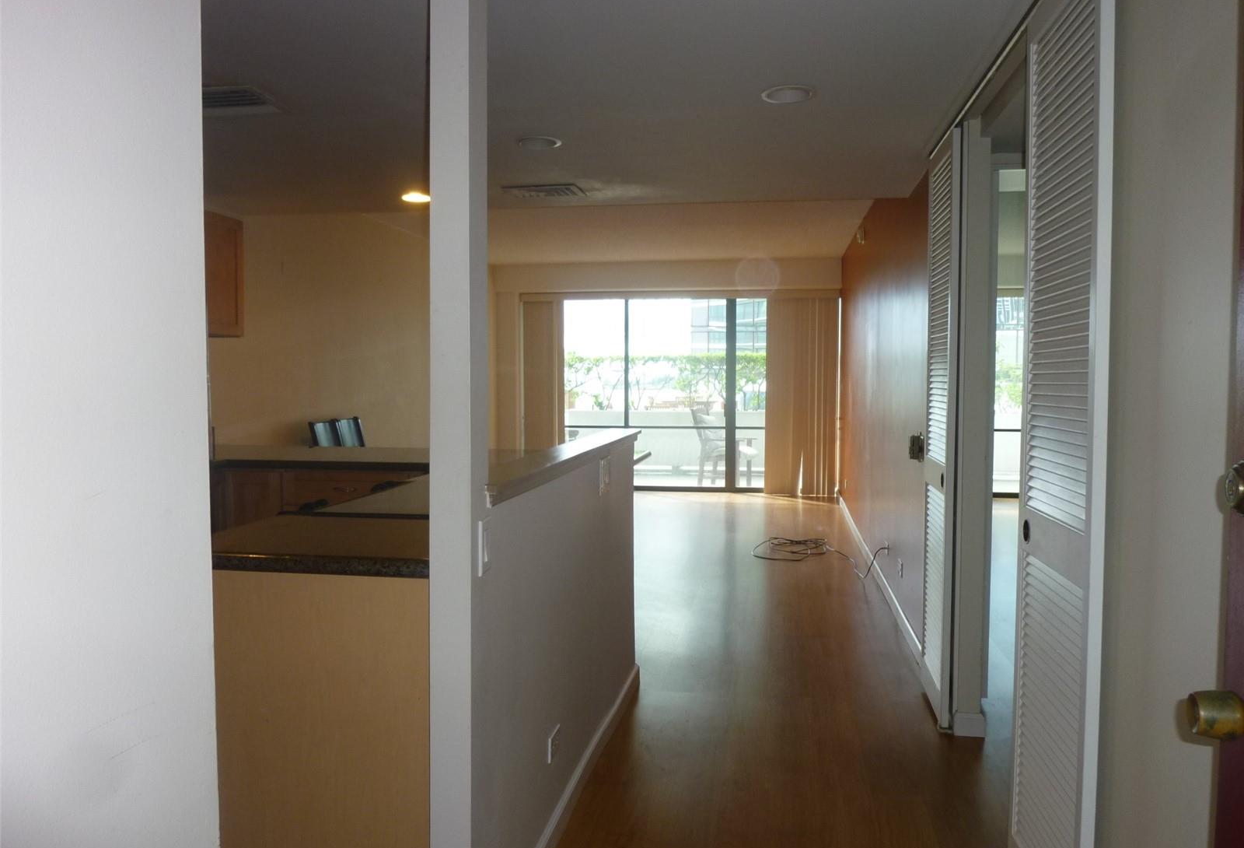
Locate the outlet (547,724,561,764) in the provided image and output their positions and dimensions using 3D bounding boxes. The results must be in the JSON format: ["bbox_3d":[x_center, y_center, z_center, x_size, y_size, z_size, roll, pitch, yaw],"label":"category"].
[{"bbox_3d":[-0.184,0.878,2.474,0.008,0.070,0.115,1,3,10],"label":"outlet"}]

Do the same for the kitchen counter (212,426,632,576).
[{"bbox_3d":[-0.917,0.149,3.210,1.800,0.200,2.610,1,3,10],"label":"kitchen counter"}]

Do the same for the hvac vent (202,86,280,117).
[{"bbox_3d":[-1.392,-1.115,3.098,0.375,0.020,0.260,1,3,10],"label":"hvac vent"}]

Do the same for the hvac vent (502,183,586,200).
[{"bbox_3d":[-0.404,-1.188,4.594,0.380,0.020,0.270,1,3,10],"label":"hvac vent"}]

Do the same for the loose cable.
[{"bbox_3d":[1.333,0.821,6.338,0.840,0.290,1.750,1,3,10],"label":"loose cable"}]

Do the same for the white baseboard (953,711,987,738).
[{"bbox_3d":[1.253,1.080,3.235,0.104,0.084,0.020,1,3,10],"label":"white baseboard"}]

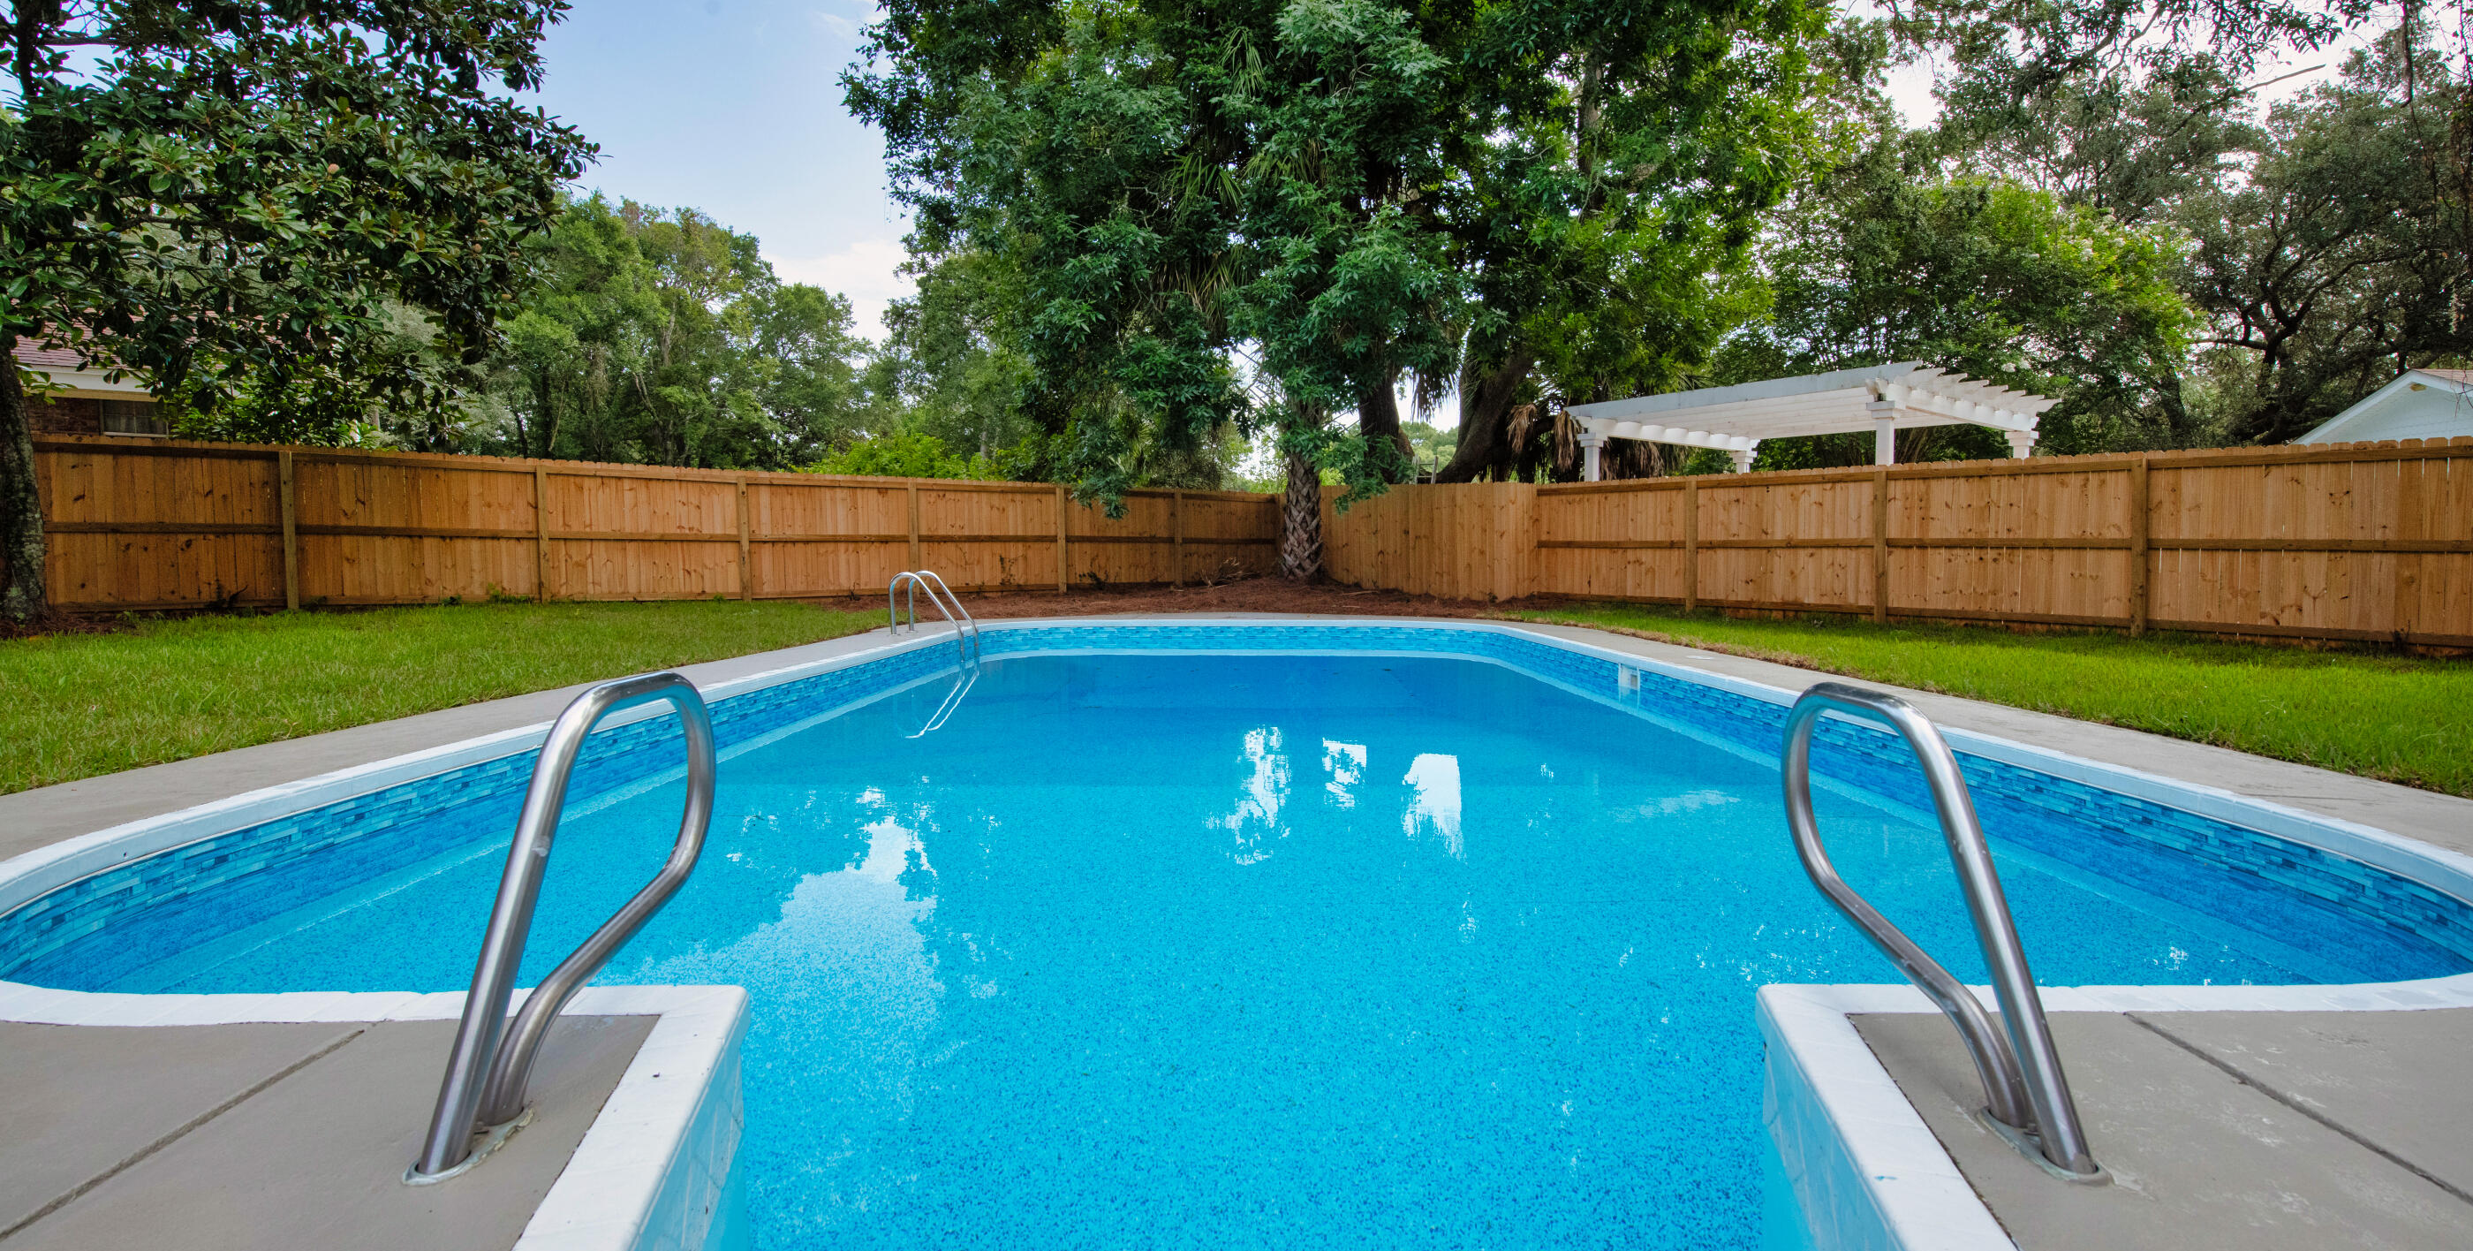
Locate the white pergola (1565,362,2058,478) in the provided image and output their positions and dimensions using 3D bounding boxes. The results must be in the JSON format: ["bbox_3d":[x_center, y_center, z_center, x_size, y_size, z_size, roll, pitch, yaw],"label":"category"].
[{"bbox_3d":[8.814,-1.860,17.188,5.509,3.150,5.261,-2,4,-36],"label":"white pergola"}]

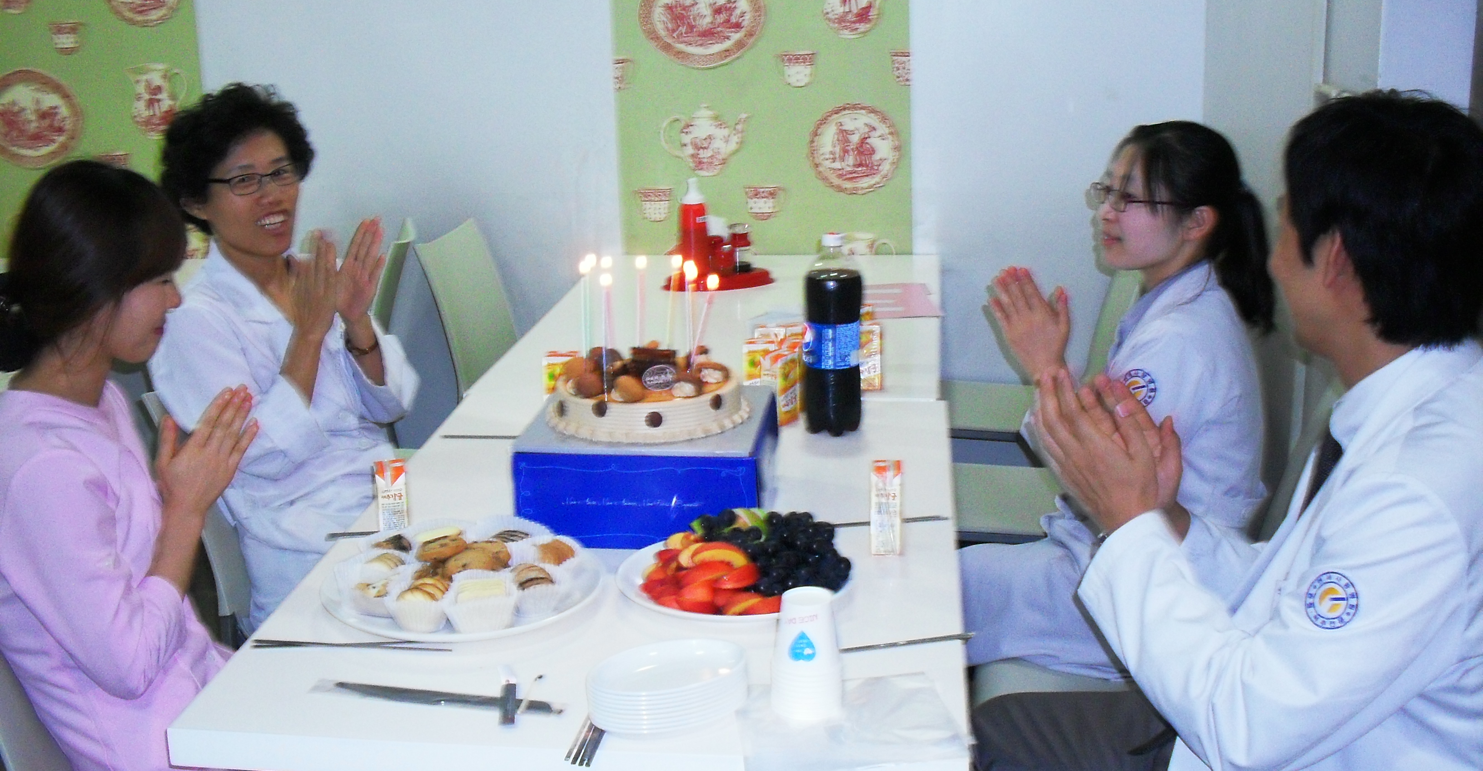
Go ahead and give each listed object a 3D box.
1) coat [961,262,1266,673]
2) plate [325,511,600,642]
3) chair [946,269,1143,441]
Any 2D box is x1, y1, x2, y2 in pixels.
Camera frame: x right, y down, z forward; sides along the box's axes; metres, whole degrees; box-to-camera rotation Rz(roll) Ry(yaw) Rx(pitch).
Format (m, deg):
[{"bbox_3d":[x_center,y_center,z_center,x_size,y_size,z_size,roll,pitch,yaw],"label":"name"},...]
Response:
[{"bbox_3d":[0.549,0.103,2.443,0.520,0.570,0.460,-1,17,4],"label":"coat"},{"bbox_3d":[-0.336,0.228,1.963,0.336,0.062,0.336,-1,17,0],"label":"plate"},{"bbox_3d":[0.608,0.061,3.626,0.540,0.840,0.410,0,17,6],"label":"chair"}]

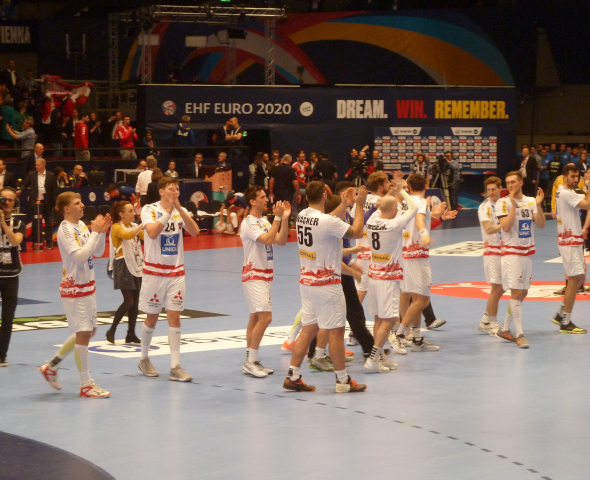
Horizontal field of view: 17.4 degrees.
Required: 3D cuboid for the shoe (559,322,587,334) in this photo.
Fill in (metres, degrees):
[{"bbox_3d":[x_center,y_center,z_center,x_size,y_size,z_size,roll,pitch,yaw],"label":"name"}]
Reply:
[{"bbox_3d":[3.320,1.050,22.907,0.320,0.134,0.115,0,4,3],"label":"shoe"}]

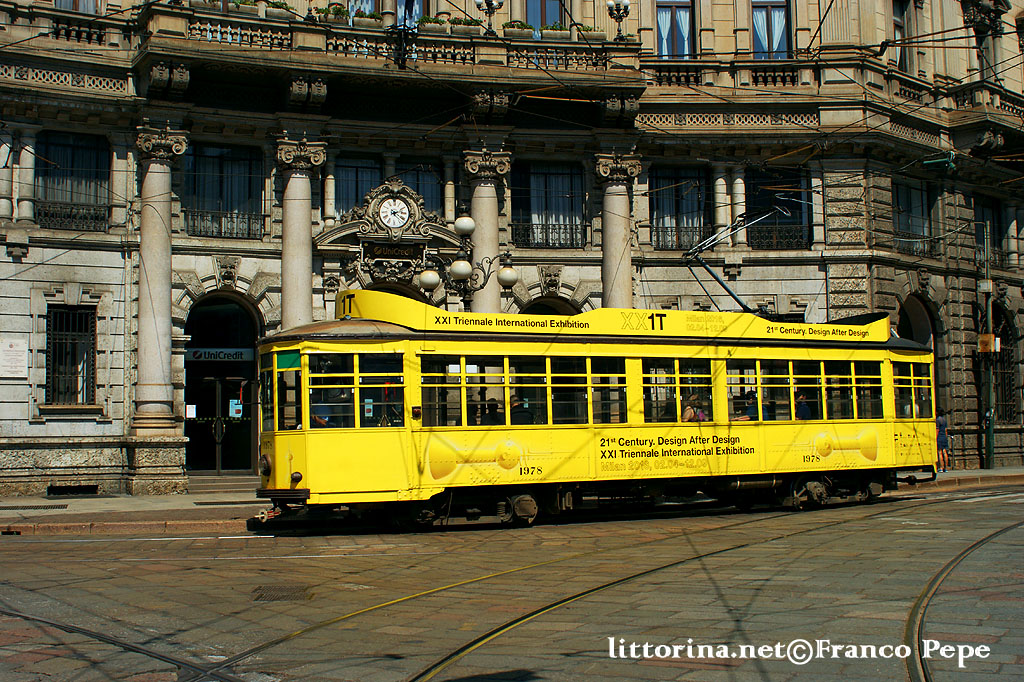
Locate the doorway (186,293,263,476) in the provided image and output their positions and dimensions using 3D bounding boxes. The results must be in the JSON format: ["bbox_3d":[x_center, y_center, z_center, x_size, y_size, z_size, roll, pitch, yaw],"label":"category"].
[{"bbox_3d":[-7.090,1.024,29.299,1.851,4.453,0.500,1,-5,-25],"label":"doorway"}]

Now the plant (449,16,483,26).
[{"bbox_3d":[-1.178,-8.094,30.253,0.860,0.250,0.330,0,-5,-10],"label":"plant"}]

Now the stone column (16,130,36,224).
[{"bbox_3d":[-11.127,-3.747,27.368,0.440,2.150,0.440,1,-5,-26],"label":"stone column"}]

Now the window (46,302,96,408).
[{"bbox_3d":[-10.174,0.312,27.582,1.120,2.300,0.250,1,-5,-26],"label":"window"}]

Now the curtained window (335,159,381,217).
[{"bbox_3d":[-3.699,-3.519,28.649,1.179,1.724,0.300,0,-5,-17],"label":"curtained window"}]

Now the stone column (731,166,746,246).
[{"bbox_3d":[6.106,-3.621,32.152,0.430,2.180,0.430,-1,-5,-2],"label":"stone column"}]

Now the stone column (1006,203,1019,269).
[{"bbox_3d":[15.624,-3.262,37.278,0.380,2.020,0.380,3,-6,-41],"label":"stone column"}]

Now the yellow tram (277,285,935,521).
[{"bbox_3d":[2.205,1.241,21.035,13.800,3.680,2.380,1,-5,-28],"label":"yellow tram"}]

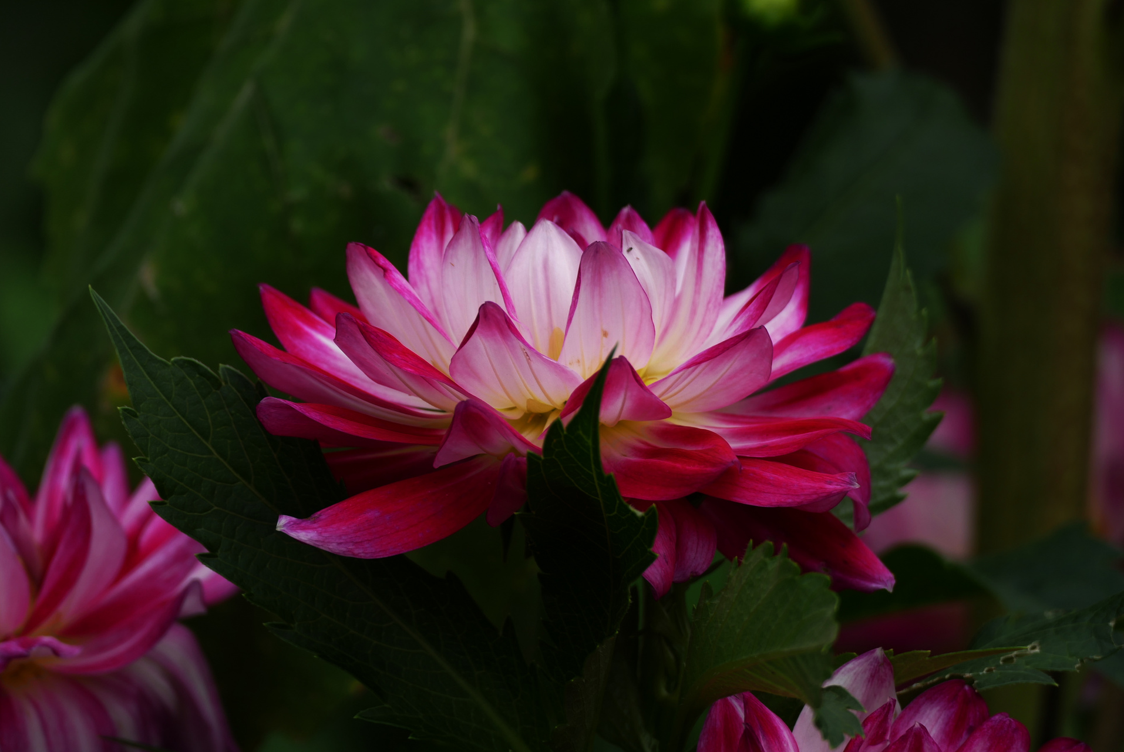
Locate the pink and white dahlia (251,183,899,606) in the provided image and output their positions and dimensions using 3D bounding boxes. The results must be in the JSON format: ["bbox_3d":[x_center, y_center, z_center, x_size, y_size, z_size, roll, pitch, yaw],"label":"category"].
[{"bbox_3d":[0.000,0.003,2.200,0.116,0.060,0.112,0,14,0],"label":"pink and white dahlia"}]

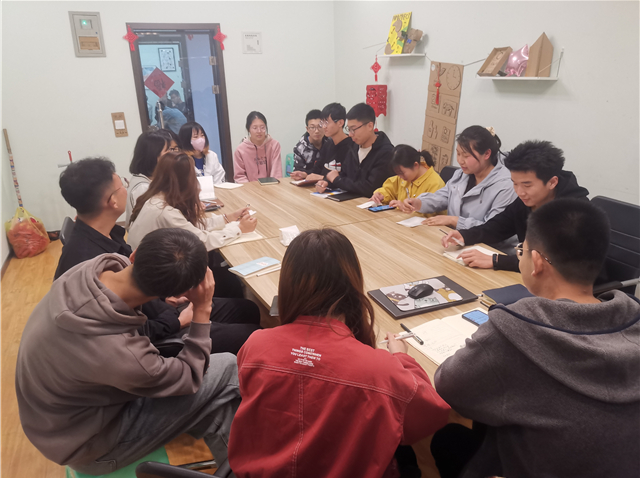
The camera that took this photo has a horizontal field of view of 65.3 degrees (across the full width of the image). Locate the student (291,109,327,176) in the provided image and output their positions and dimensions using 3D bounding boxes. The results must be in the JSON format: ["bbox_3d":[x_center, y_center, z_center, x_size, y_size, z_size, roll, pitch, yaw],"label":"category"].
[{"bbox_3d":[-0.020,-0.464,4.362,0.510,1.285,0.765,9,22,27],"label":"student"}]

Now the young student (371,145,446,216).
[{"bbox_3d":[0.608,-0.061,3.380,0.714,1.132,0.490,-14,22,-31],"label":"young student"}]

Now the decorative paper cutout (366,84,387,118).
[{"bbox_3d":[0.547,-1.331,4.883,0.143,0.306,0.143,14,24,38],"label":"decorative paper cutout"}]

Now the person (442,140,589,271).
[{"bbox_3d":[1.030,0.173,2.406,0.830,1.300,0.580,-11,22,-23],"label":"person"}]

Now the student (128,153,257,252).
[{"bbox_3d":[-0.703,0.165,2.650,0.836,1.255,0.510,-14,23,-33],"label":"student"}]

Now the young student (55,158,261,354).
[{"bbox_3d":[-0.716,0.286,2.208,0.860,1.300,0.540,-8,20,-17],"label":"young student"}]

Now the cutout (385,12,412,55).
[{"bbox_3d":[0.759,-1.954,4.760,0.020,0.380,0.300,3,15,-27],"label":"cutout"}]

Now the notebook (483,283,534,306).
[{"bbox_3d":[0.743,0.238,1.889,0.178,0.026,0.224,-5,19,-9],"label":"notebook"}]

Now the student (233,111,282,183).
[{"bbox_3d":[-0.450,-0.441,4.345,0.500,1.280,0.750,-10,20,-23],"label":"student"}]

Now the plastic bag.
[{"bbox_3d":[-2.775,-0.067,4.736,0.326,0.439,0.296,-15,23,-33],"label":"plastic bag"}]

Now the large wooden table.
[{"bbox_3d":[0.036,0.306,2.921,1.200,0.750,2.970,-10,20,-23],"label":"large wooden table"}]

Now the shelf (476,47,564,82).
[{"bbox_3d":[1.330,-1.183,3.395,0.156,0.194,0.586,-10,21,-23],"label":"shelf"}]

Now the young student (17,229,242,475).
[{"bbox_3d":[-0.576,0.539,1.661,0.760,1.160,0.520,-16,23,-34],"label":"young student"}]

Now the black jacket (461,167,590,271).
[{"bbox_3d":[0.997,-0.018,2.410,0.580,0.620,0.540,-10,20,-23],"label":"black jacket"}]

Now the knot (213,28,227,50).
[{"bbox_3d":[-1.122,-2.252,5.605,0.160,0.235,0.020,-10,20,-23],"label":"knot"}]

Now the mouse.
[{"bbox_3d":[0.387,0.193,1.918,0.105,0.038,0.066,-12,21,-26],"label":"mouse"}]

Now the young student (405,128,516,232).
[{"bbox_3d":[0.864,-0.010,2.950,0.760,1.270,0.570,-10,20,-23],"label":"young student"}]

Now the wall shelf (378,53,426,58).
[{"bbox_3d":[0.738,-1.678,4.572,0.156,0.024,0.571,-10,21,-23],"label":"wall shelf"}]

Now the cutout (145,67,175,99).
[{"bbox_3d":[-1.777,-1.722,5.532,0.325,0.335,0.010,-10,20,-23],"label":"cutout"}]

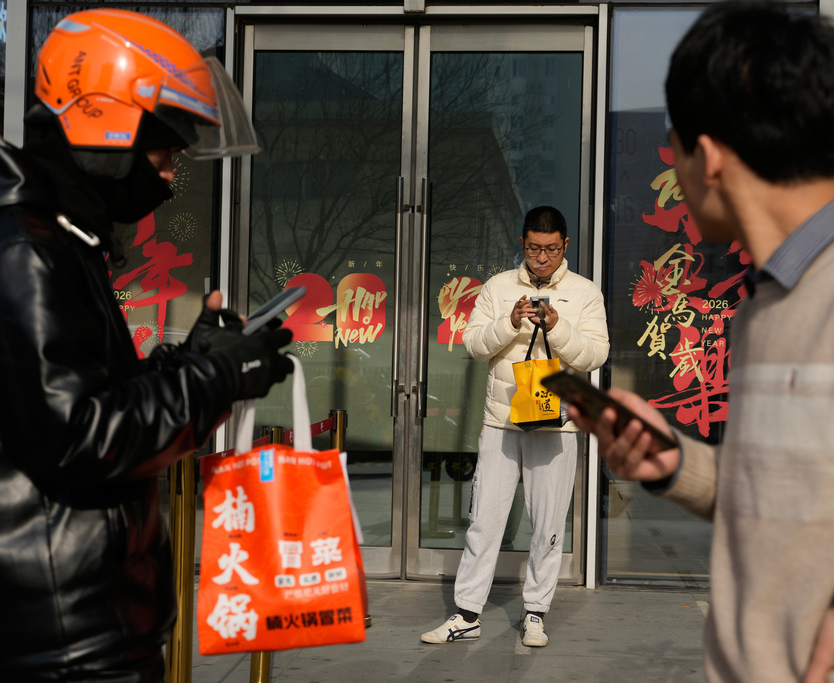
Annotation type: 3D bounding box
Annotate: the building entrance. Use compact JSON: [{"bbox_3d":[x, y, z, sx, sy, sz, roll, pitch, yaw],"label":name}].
[{"bbox_3d":[-0.017,-0.203,8.181,1.764,2.784,0.200,1,-1,6],"label":"building entrance"}]

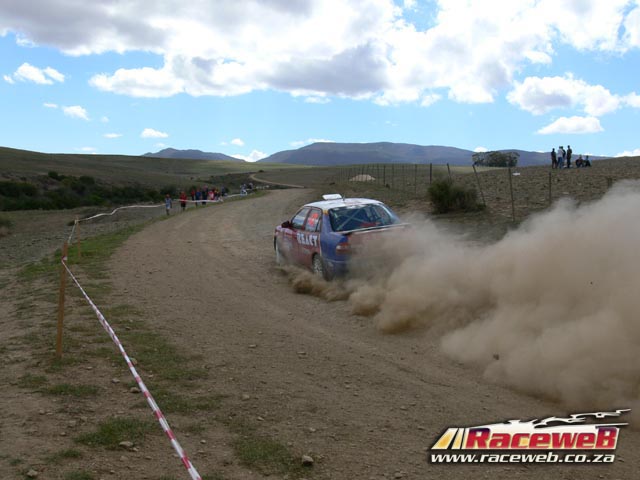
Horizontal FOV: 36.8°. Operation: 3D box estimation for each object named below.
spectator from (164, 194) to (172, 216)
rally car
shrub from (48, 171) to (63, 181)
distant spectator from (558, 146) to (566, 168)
[{"bbox_3d":[-11.346,-2.584,72.000,0.500,1.650,0.360,-2,5,-21],"label":"spectator"},{"bbox_3d":[0.350,-0.120,19.900,1.720,1.450,4.300,-6,7,-19],"label":"rally car"},{"bbox_3d":[-38.517,-9.393,140.000,2.000,1.450,1.900,-1,5,0],"label":"shrub"},{"bbox_3d":[18.918,-6.436,75.000,0.520,1.720,0.380,2,5,30],"label":"distant spectator"}]

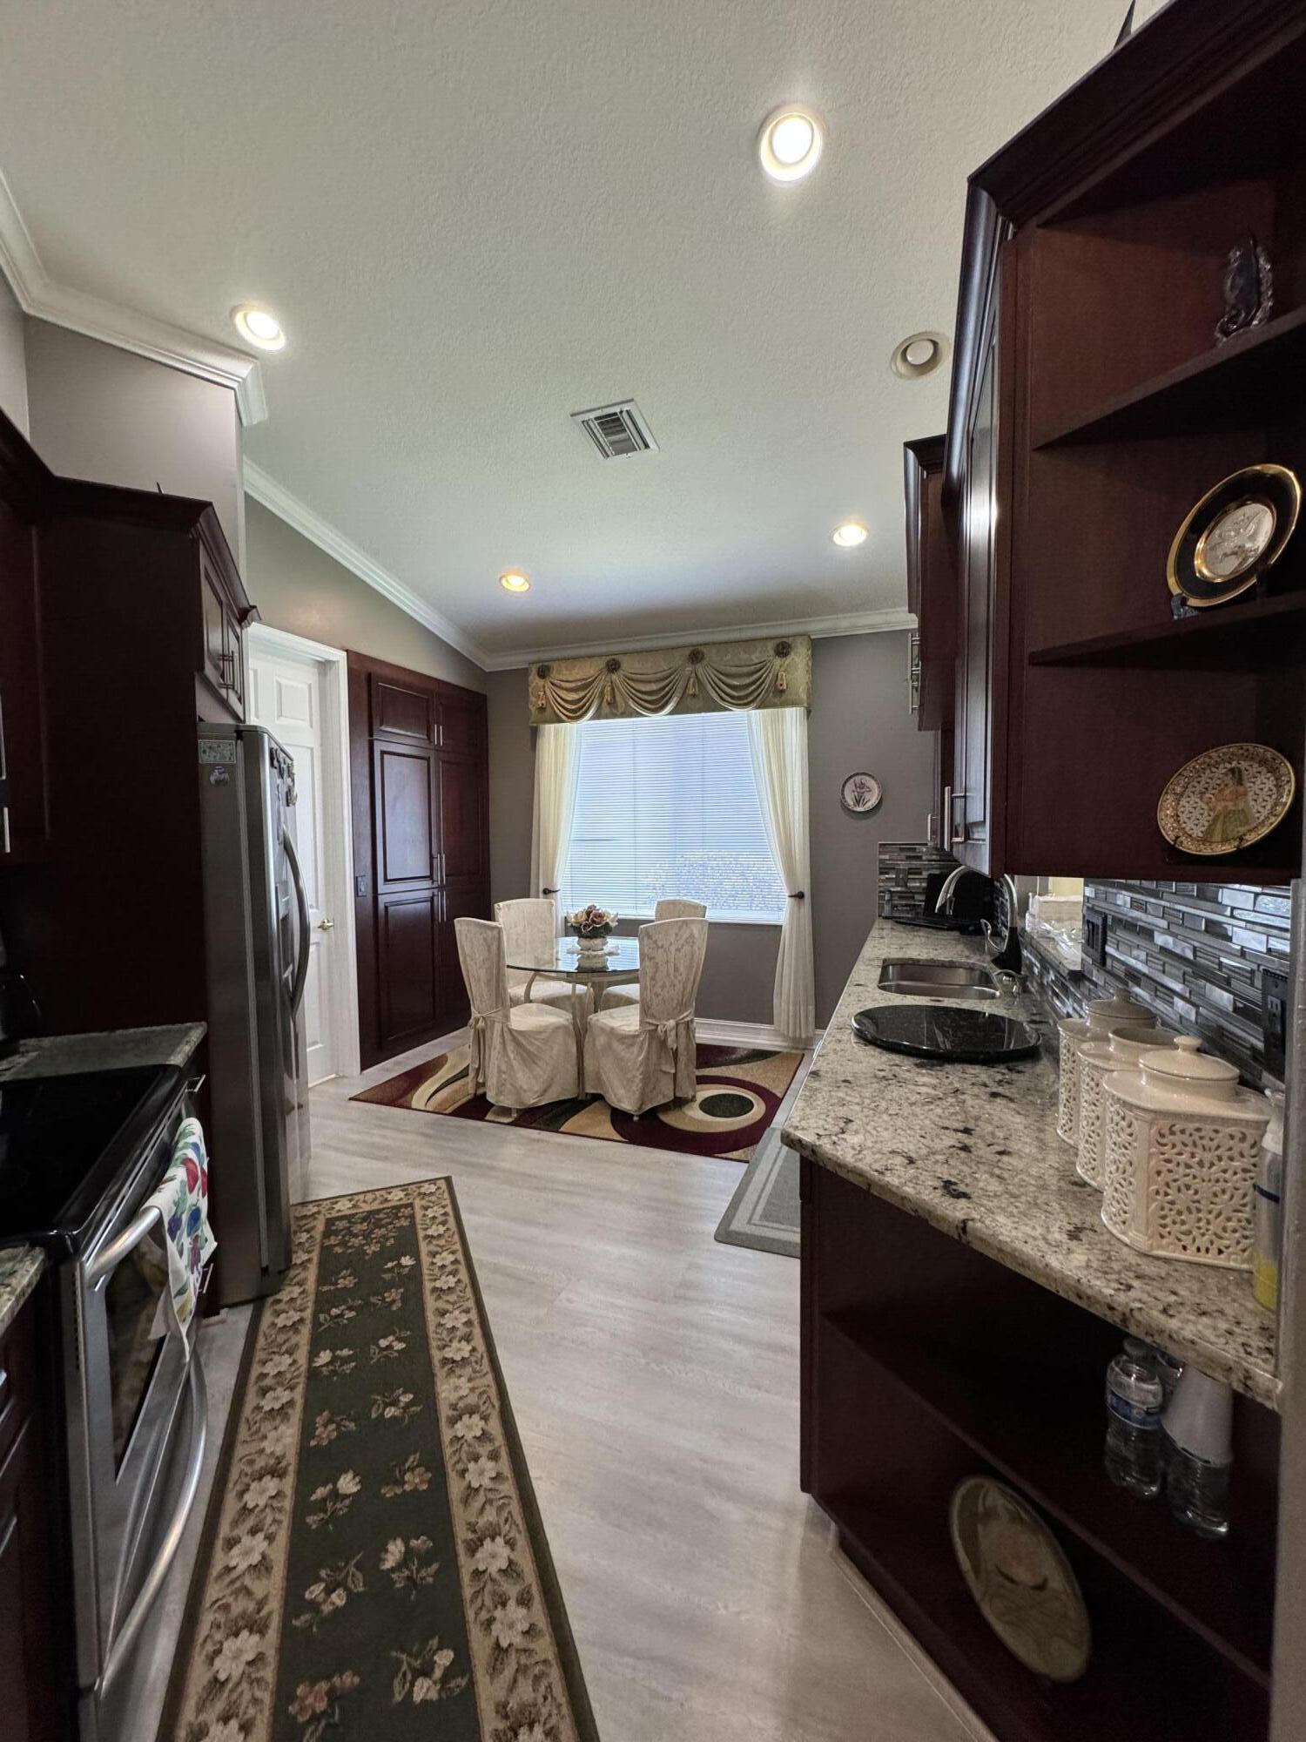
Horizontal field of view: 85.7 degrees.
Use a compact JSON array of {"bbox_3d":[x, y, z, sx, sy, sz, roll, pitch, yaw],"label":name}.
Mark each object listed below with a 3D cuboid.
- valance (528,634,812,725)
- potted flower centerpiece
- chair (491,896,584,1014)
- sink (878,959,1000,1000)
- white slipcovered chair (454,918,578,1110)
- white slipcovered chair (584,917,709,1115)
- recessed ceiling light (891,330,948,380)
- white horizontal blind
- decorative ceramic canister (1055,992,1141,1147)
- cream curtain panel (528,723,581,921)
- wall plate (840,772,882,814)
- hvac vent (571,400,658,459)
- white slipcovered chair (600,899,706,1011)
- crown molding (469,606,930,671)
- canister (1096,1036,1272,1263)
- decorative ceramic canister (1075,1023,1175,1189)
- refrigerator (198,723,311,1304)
[{"bbox_3d":[0.071,-1.282,4.898,2.020,0.445,0.170,0,3,20],"label":"valance"},{"bbox_3d":[-0.364,0.356,4.280,0.285,0.285,0.260,-1,2,0],"label":"potted flower centerpiece"},{"bbox_3d":[-0.726,0.724,4.697,0.460,1.030,0.550,-2,3,-35],"label":"chair"},{"bbox_3d":[1.034,0.489,2.575,0.410,0.200,0.740,0,3,20],"label":"sink"},{"bbox_3d":[-0.756,0.759,3.939,0.550,1.030,0.460,-3,4,-44],"label":"white slipcovered chair"},{"bbox_3d":[-0.069,0.756,3.877,0.460,1.010,0.540,-3,3,-41],"label":"white slipcovered chair"},{"bbox_3d":[1.024,-1.976,2.697,0.200,0.050,0.200,1,-9,21],"label":"recessed ceiling light"},{"bbox_3d":[0.085,-0.418,4.992,1.740,1.530,0.060,0,3,20],"label":"white horizontal blind"},{"bbox_3d":[0.776,0.325,1.169,0.178,0.250,0.140,0,3,20],"label":"decorative ceramic canister"},{"bbox_3d":[-0.744,0.004,5.481,0.480,2.340,0.130,1,3,21],"label":"cream curtain panel"},{"bbox_3d":[1.399,-0.522,4.716,0.270,0.270,0.030,1,3,21],"label":"wall plate"},{"bbox_3d":[-0.165,-1.980,3.184,0.300,0.030,0.305,1,-9,21],"label":"hvac vent"},{"bbox_3d":[-0.012,0.730,4.489,0.540,1.010,0.460,-3,3,-43],"label":"white slipcovered chair"},{"bbox_3d":[0.185,-1.647,5.093,3.360,0.110,0.090,1,3,21],"label":"crown molding"},{"bbox_3d":[0.712,0.357,0.944,0.178,0.270,0.170,1,3,21],"label":"canister"},{"bbox_3d":[0.727,0.348,1.033,0.178,0.216,0.140,0,3,20],"label":"decorative ceramic canister"},{"bbox_3d":[-1.684,0.446,2.457,0.865,1.775,0.915,-2,3,-25],"label":"refrigerator"}]

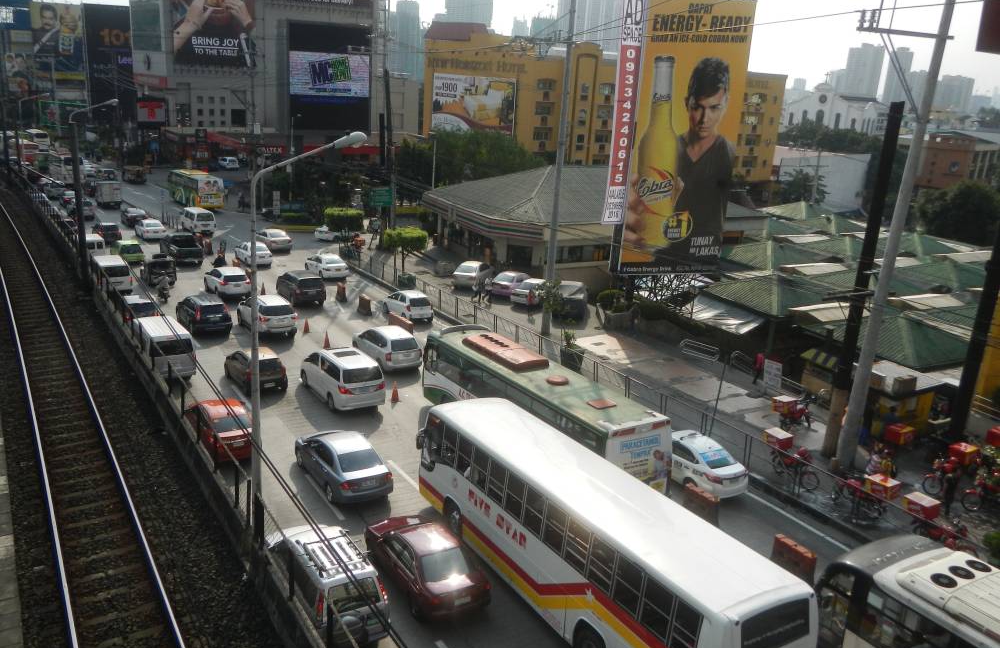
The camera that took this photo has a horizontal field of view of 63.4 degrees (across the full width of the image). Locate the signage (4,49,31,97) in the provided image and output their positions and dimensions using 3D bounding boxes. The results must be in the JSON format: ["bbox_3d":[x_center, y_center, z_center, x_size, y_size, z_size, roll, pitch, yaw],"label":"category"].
[{"bbox_3d":[-101.489,-52.690,170.144,4.750,9.710,0.600,-6,18,-29],"label":"signage"}]

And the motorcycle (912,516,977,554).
[{"bbox_3d":[12.133,5.834,22.018,0.720,1.060,1.950,-6,17,-33],"label":"motorcycle"}]

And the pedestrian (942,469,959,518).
[{"bbox_3d":[13.476,5.047,24.246,0.500,1.630,0.330,8,15,19],"label":"pedestrian"}]

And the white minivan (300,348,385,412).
[{"bbox_3d":[-6.531,1.994,33.092,1.830,1.900,4.850,-6,17,-33],"label":"white minivan"}]

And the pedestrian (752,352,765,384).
[{"bbox_3d":[12.553,2.137,39.433,0.480,1.660,0.420,-12,22,-43],"label":"pedestrian"}]

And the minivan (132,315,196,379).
[{"bbox_3d":[-14.706,0.938,35.162,1.843,2.130,4.574,-6,17,-33],"label":"minivan"}]

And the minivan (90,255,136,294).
[{"bbox_3d":[-25.324,-3.350,52.709,1.700,1.980,4.700,-9,19,-36],"label":"minivan"}]

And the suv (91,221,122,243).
[{"bbox_3d":[-31.473,-7.357,64.682,1.762,1.620,4.388,-6,17,-33],"label":"suv"}]

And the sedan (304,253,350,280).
[{"bbox_3d":[-12.689,-4.363,59.015,1.710,1.470,4.400,-10,20,-37],"label":"sedan"}]

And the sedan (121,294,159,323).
[{"bbox_3d":[-18.576,-0.674,41.241,1.720,1.470,4.400,-6,17,-32],"label":"sedan"}]

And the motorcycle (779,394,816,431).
[{"bbox_3d":[11.775,3.649,32.114,1.850,1.120,0.680,-2,15,-18],"label":"motorcycle"}]

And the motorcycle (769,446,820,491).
[{"bbox_3d":[9.933,4.822,27.198,0.650,1.080,1.850,-5,16,-29],"label":"motorcycle"}]

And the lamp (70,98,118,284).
[{"bbox_3d":[-18.877,-6.242,38.135,1.850,8.250,0.400,-6,17,-32],"label":"lamp"}]

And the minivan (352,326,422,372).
[{"bbox_3d":[-5.326,0.934,37.173,1.800,1.680,4.500,-6,16,-30],"label":"minivan"}]

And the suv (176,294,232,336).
[{"bbox_3d":[-15.284,-0.711,41.634,1.820,1.680,4.550,-6,17,-32],"label":"suv"}]

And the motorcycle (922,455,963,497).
[{"bbox_3d":[15.116,5.143,27.309,1.950,1.120,0.750,-6,17,-32],"label":"motorcycle"}]

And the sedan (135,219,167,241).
[{"bbox_3d":[-30.629,-8.409,70.938,1.740,1.460,4.500,-9,19,-36],"label":"sedan"}]

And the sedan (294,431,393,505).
[{"bbox_3d":[-5.064,4.268,25.771,1.755,1.448,4.538,-6,17,-33],"label":"sedan"}]

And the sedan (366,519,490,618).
[{"bbox_3d":[-1.886,5.640,19.853,1.680,1.380,4.350,-5,16,-29],"label":"sedan"}]

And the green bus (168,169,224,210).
[{"bbox_3d":[-32.757,-14.420,86.901,2.500,3.250,11.000,-7,18,-37],"label":"green bus"}]

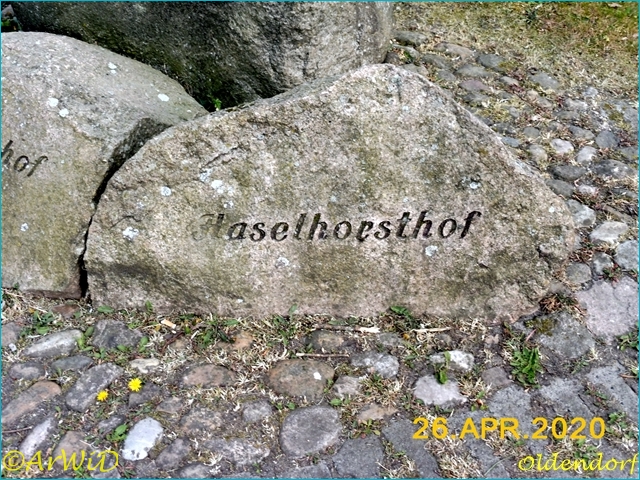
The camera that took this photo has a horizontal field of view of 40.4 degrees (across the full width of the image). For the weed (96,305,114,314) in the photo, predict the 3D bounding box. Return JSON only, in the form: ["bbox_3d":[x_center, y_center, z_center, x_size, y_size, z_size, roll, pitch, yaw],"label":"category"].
[{"bbox_3d":[-0.470,0.152,1.905,0.039,0.014,0.024,0,38,0],"label":"weed"}]

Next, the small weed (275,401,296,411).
[{"bbox_3d":[-0.067,0.322,1.689,0.043,0.013,0.022,0,38,0],"label":"small weed"}]

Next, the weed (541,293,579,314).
[{"bbox_3d":[0.526,0.140,1.910,0.080,0.028,0.045,0,38,0],"label":"weed"}]

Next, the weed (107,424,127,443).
[{"bbox_3d":[-0.380,0.363,1.631,0.041,0.020,0.034,0,38,0],"label":"weed"}]

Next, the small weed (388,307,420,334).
[{"bbox_3d":[0.181,0.171,1.864,0.066,0.036,0.046,0,38,0],"label":"small weed"}]

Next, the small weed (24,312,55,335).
[{"bbox_3d":[-0.600,0.179,1.859,0.063,0.030,0.050,0,38,0],"label":"small weed"}]

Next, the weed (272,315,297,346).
[{"bbox_3d":[-0.075,0.191,1.830,0.051,0.046,0.050,0,38,0],"label":"weed"}]

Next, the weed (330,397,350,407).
[{"bbox_3d":[0.040,0.315,1.697,0.039,0.013,0.022,0,38,0],"label":"weed"}]

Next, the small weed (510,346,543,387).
[{"bbox_3d":[0.416,0.255,1.751,0.062,0.042,0.066,0,38,0],"label":"small weed"}]

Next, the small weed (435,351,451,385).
[{"bbox_3d":[0.246,0.256,1.746,0.032,0.046,0.046,0,38,0],"label":"small weed"}]

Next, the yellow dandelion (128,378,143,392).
[{"bbox_3d":[-0.361,0.285,1.703,0.027,0.014,0.027,0,38,0],"label":"yellow dandelion"}]

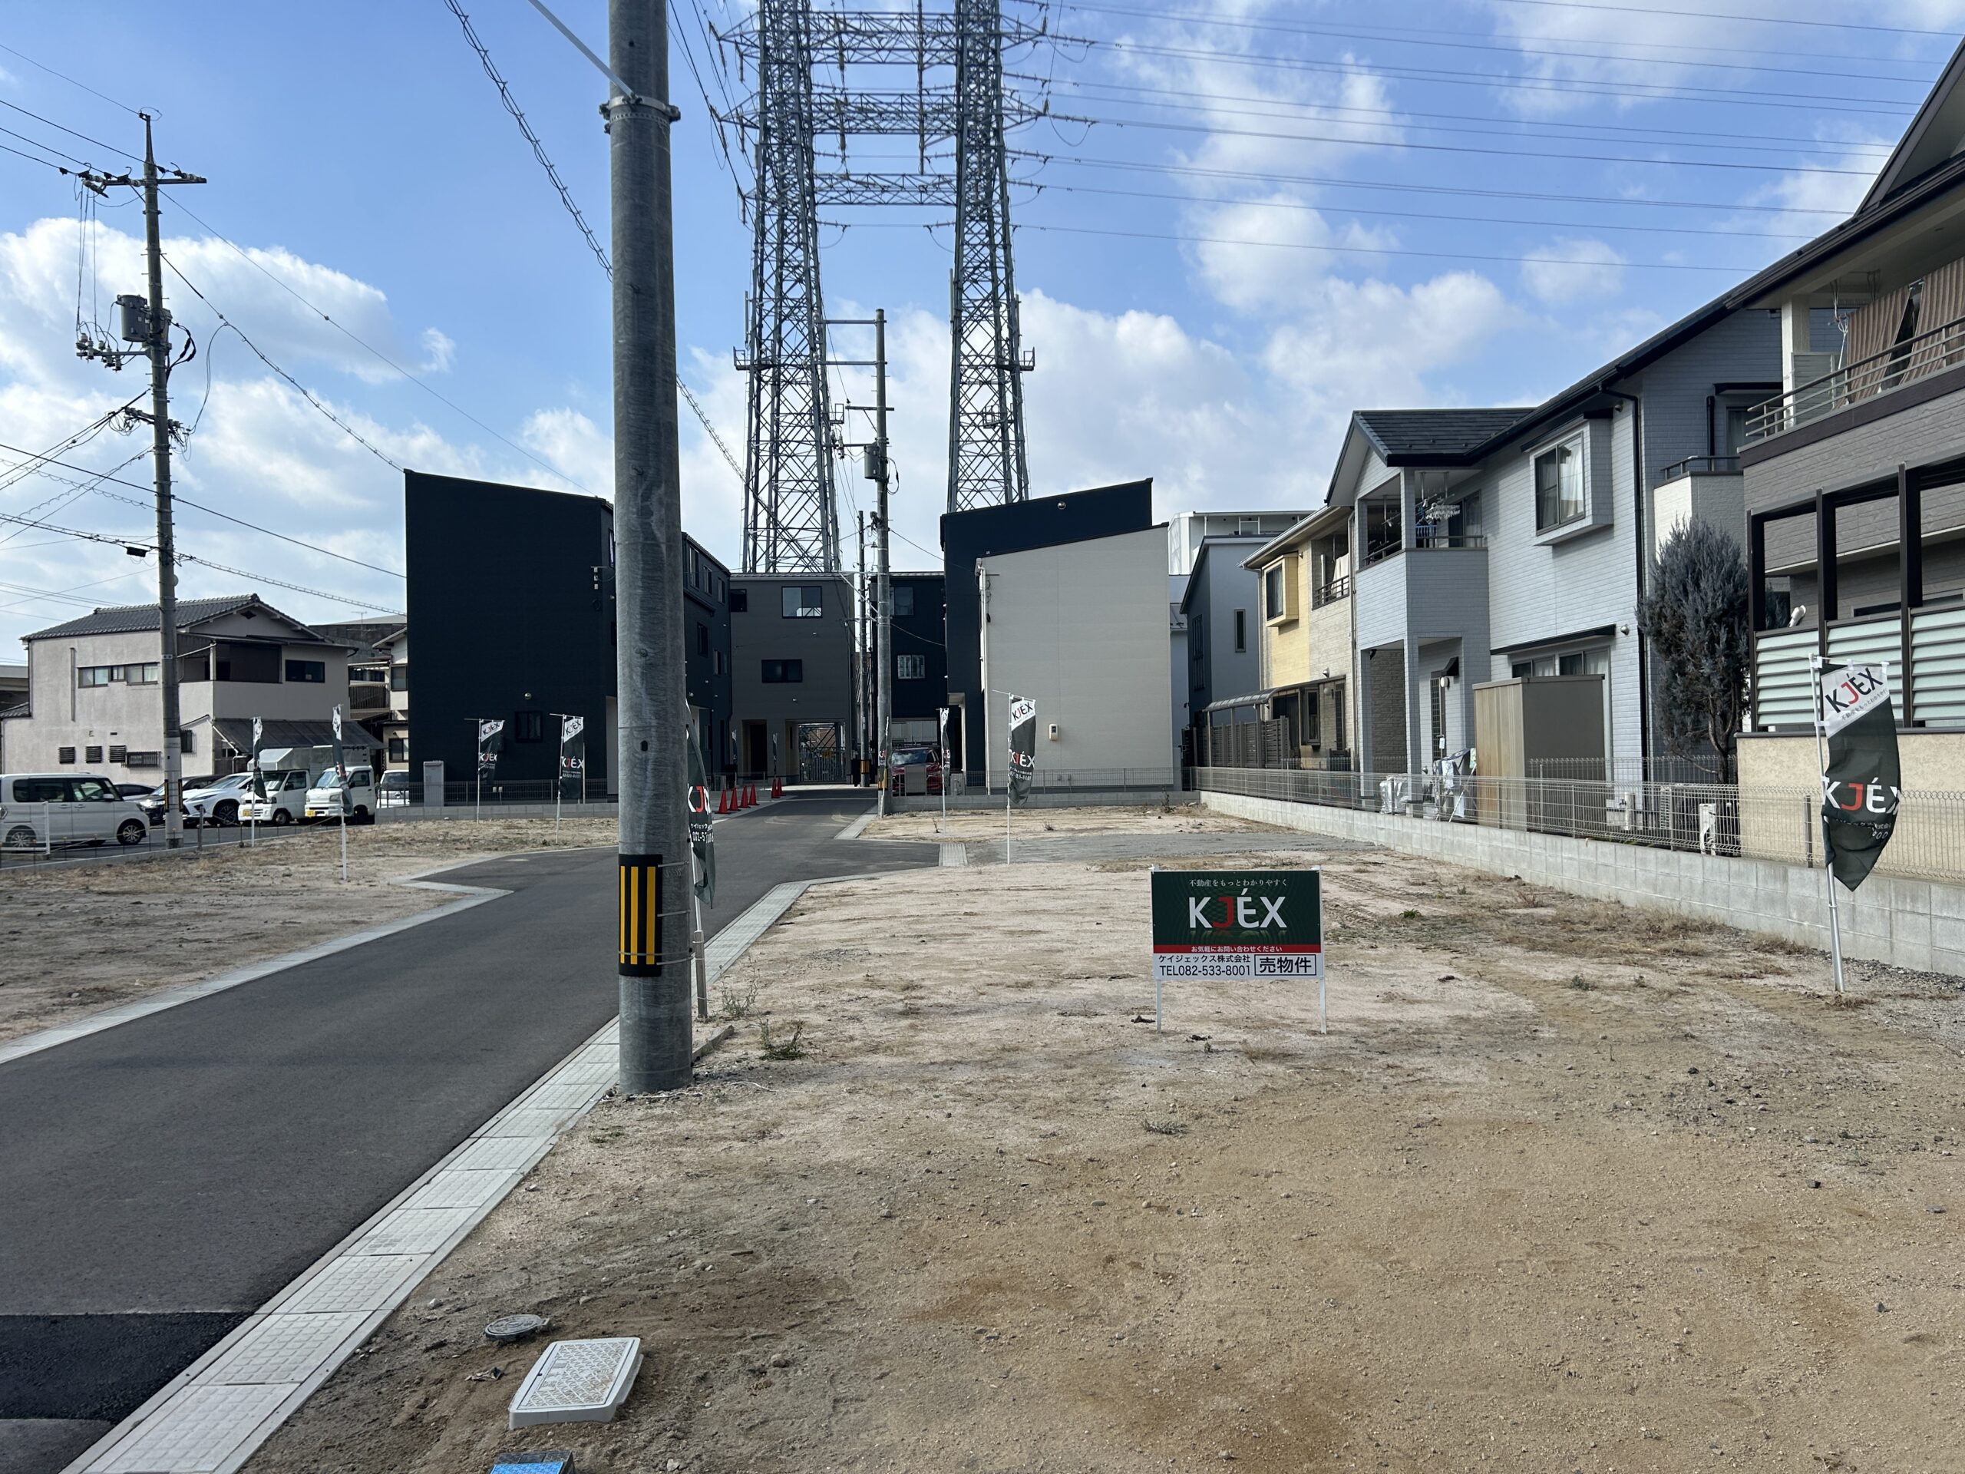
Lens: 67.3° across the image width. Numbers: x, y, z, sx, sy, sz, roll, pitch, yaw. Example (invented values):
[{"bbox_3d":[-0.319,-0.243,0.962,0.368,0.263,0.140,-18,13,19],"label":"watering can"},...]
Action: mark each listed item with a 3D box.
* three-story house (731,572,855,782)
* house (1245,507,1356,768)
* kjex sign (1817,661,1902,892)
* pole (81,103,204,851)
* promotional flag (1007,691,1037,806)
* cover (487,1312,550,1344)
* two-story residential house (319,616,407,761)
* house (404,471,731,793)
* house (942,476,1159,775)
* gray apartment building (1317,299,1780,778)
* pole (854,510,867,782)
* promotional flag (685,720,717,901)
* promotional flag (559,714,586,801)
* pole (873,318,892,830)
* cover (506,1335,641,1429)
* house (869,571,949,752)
[{"bbox_3d":[-8.474,-2.434,64.850,5.800,9.100,7.800,-1,-1,-2],"label":"three-story house"},{"bbox_3d":[10.250,-2.149,33.034,7.200,7.200,9.000,-1,-1,-2],"label":"house"},{"bbox_3d":[5.286,0.236,8.900,0.500,1.400,0.150,-1,-1,14],"label":"kjex sign"},{"bbox_3d":[-16.866,-5.164,30.000,2.400,14.800,1.200,-2,-1,0],"label":"pole"},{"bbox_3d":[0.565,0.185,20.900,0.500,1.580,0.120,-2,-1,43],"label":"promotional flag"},{"bbox_3d":[-1.313,1.682,4.173,0.185,0.035,0.185,-1,-1,-2],"label":"cover"},{"bbox_3d":[-24.200,-0.846,61.500,9.000,7.800,8.500,-1,-1,24],"label":"two-story residential house"},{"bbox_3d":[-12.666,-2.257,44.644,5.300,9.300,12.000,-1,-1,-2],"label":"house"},{"bbox_3d":[1.976,-2.910,48.350,6.200,9.700,7.500,-1,-1,-2],"label":"house"},{"bbox_3d":[10.847,-2.445,21.836,8.000,7.400,11.300,-1,-1,-2],"label":"gray apartment building"},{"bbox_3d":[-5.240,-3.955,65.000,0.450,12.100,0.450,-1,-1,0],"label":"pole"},{"bbox_3d":[-1.756,0.319,9.150,0.130,1.550,0.480,-2,-1,-32],"label":"promotional flag"},{"bbox_3d":[-7.845,0.397,28.300,0.500,1.630,0.150,-1,-1,27],"label":"promotional flag"},{"bbox_3d":[-2.506,-4.401,37.070,0.320,12.750,0.320,-1,-1,-2],"label":"pole"},{"bbox_3d":[-1.022,1.621,3.720,0.245,0.055,0.425,-1,-1,-4],"label":"cover"},{"bbox_3d":[-2.073,-2.550,64.349,5.300,9.100,7.200,-1,-1,-2],"label":"house"}]

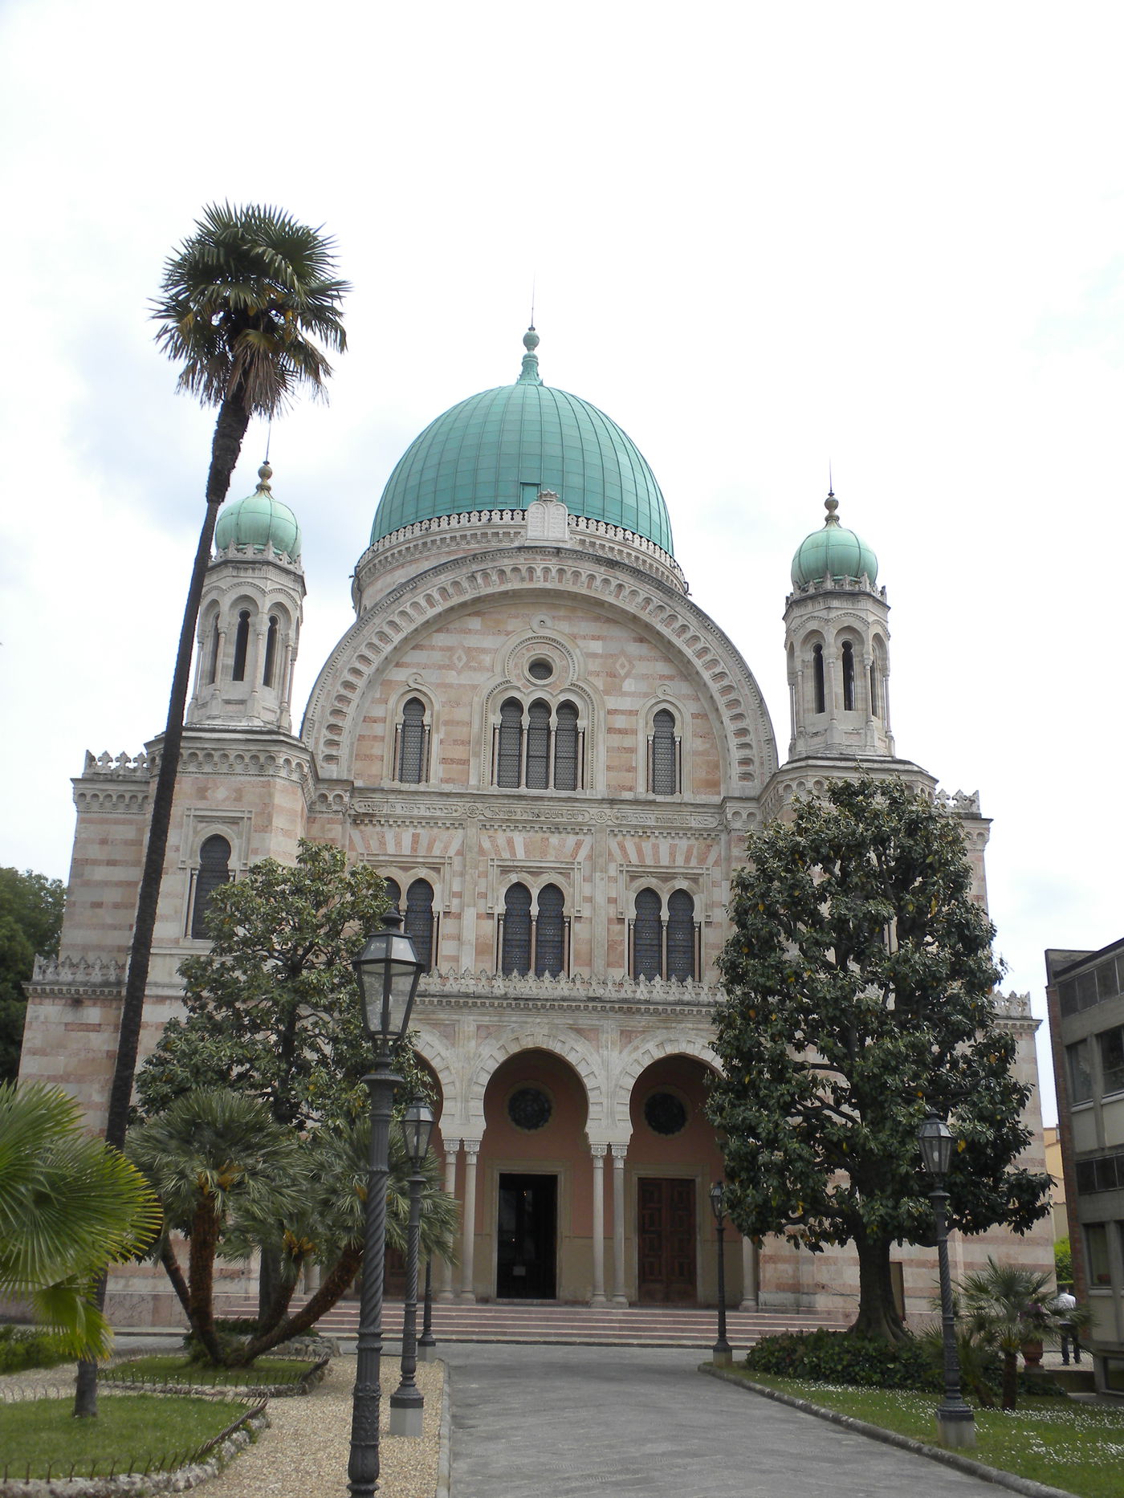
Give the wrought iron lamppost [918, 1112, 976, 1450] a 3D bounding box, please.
[{"bbox_3d":[4.344,5.937,18.165,0.430,3.570,0.430,3,-18,-3],"label":"wrought iron lamppost"}]

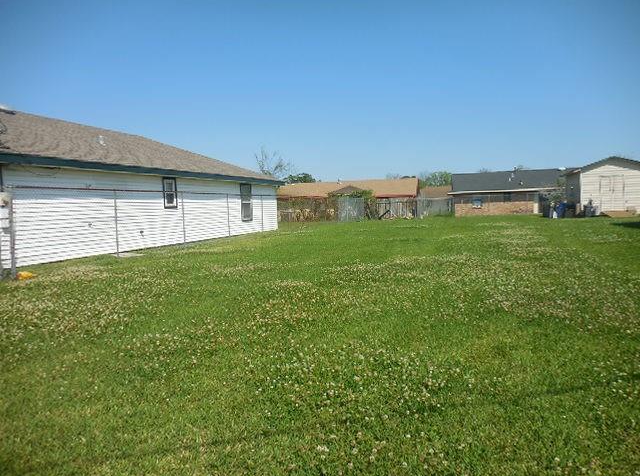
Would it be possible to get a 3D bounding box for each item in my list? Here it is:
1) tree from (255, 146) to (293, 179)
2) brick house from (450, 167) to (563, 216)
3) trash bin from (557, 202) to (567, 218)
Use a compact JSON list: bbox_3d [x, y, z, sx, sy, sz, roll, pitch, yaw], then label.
[{"bbox_3d":[-4.510,-5.319,45.248,4.000,7.200,4.000,-2,4,0],"label":"tree"},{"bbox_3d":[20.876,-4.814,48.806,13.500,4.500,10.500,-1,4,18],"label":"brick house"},{"bbox_3d":[16.427,-1.877,31.549,0.620,1.070,0.720,-1,4,18],"label":"trash bin"}]

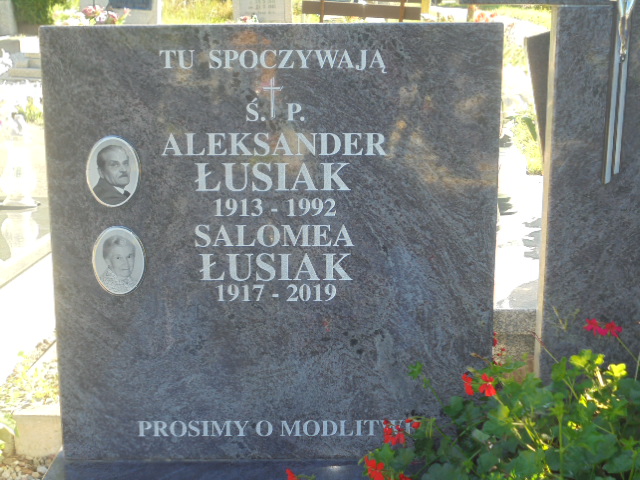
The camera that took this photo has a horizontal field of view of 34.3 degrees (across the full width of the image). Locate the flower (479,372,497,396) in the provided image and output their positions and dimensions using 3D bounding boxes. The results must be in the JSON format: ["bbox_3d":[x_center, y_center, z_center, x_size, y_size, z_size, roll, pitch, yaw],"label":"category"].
[{"bbox_3d":[0.270,0.233,1.670,0.029,0.039,0.020,3,15,10],"label":"flower"}]

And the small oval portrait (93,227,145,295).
[{"bbox_3d":[-0.348,0.035,1.790,0.090,0.120,0.012,0,13,-1],"label":"small oval portrait"}]

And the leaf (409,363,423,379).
[{"bbox_3d":[0.152,0.208,1.650,0.023,0.026,0.018,0,13,-1],"label":"leaf"}]

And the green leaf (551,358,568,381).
[{"bbox_3d":[0.389,0.210,1.680,0.029,0.042,0.022,0,15,0],"label":"green leaf"}]

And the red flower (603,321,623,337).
[{"bbox_3d":[0.465,0.142,1.650,0.032,0.026,0.022,3,13,11],"label":"red flower"}]

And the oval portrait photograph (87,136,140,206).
[{"bbox_3d":[-0.350,-0.115,1.755,0.090,0.120,0.012,0,13,-1],"label":"oval portrait photograph"}]

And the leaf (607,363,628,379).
[{"bbox_3d":[0.471,0.207,1.640,0.035,0.025,0.028,0,15,0],"label":"leaf"}]

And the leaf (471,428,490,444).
[{"bbox_3d":[0.254,0.311,1.640,0.032,0.024,0.022,0,15,0],"label":"leaf"}]

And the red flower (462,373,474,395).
[{"bbox_3d":[0.241,0.233,1.680,0.016,0.036,0.032,-12,19,-37],"label":"red flower"}]

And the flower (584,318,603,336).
[{"bbox_3d":[0.436,0.139,1.650,0.029,0.029,0.022,3,13,11],"label":"flower"}]

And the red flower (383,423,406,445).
[{"bbox_3d":[0.121,0.314,1.680,0.039,0.036,0.030,1,15,5],"label":"red flower"}]

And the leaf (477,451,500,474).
[{"bbox_3d":[0.260,0.344,1.600,0.037,0.037,0.018,0,13,-1],"label":"leaf"}]

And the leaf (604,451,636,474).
[{"bbox_3d":[0.453,0.335,1.560,0.048,0.036,0.033,0,15,0],"label":"leaf"}]

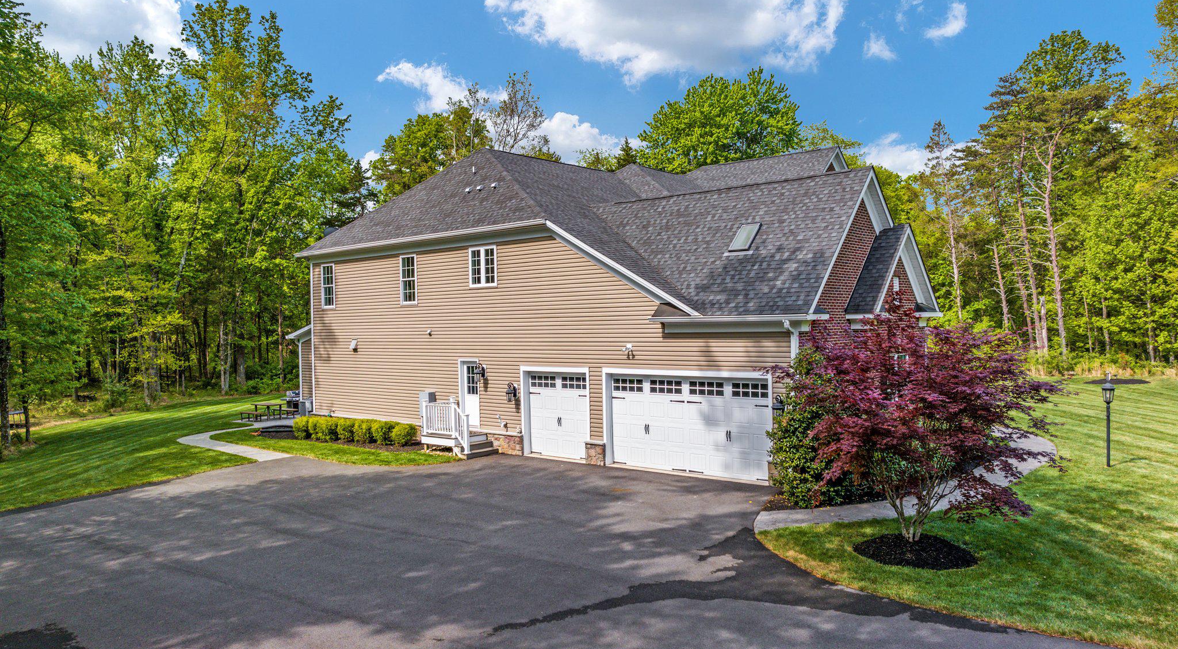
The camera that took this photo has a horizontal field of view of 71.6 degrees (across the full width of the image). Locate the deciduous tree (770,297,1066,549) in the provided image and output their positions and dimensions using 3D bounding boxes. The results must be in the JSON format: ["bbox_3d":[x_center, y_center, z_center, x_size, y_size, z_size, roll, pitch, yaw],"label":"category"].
[{"bbox_3d":[5.653,1.598,14.273,4.800,4.330,4.700,-1,0,0],"label":"deciduous tree"}]

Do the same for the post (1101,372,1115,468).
[{"bbox_3d":[12.841,2.470,20.195,0.330,2.120,0.330,-1,0,0],"label":"post"}]

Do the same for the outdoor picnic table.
[{"bbox_3d":[-14.131,3.838,35.939,1.550,0.720,1.900,-1,0,40],"label":"outdoor picnic table"}]

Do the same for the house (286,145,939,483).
[{"bbox_3d":[3.315,-2.078,34.428,24.500,11.530,23.750,-1,0,40],"label":"house"}]

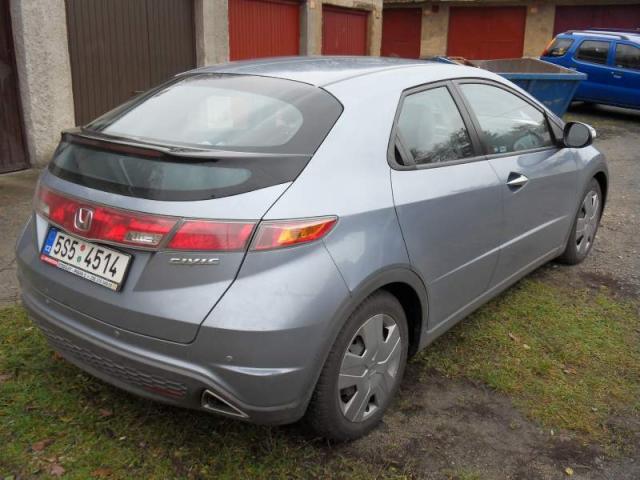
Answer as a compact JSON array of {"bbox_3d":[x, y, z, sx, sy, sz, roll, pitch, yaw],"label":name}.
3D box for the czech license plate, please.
[{"bbox_3d":[-0.892,0.064,2.652,0.525,0.125,0.020,14,-3,36],"label":"czech license plate"}]

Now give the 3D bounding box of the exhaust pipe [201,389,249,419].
[{"bbox_3d":[-0.330,0.581,2.530,0.225,0.075,0.100,14,22,36],"label":"exhaust pipe"}]

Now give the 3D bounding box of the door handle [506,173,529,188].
[{"bbox_3d":[1.014,-0.293,3.616,0.050,0.075,0.220,14,22,36],"label":"door handle"}]

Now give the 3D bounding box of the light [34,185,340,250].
[{"bbox_3d":[-0.738,-0.131,2.794,1.660,0.150,0.460,14,22,36],"label":"light"}]

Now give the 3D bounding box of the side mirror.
[{"bbox_3d":[1.477,-0.611,4.021,0.215,0.155,0.130,14,22,36],"label":"side mirror"}]

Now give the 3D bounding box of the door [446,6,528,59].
[{"bbox_3d":[5.222,-6.280,22.180,2.350,2.100,0.080,5,18,14],"label":"door"}]

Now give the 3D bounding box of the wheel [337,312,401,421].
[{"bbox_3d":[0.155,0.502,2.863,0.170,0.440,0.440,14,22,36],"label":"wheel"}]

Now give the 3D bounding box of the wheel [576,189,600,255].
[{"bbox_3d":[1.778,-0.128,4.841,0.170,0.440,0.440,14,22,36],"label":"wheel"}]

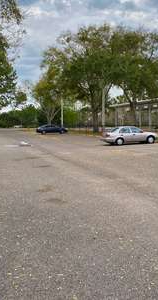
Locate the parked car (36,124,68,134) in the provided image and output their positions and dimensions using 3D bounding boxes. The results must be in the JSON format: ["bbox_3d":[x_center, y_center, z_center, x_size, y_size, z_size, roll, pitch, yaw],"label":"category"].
[{"bbox_3d":[-4.202,-3.209,45.767,4.750,1.440,1.820,-2,5,-16],"label":"parked car"}]

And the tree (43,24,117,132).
[{"bbox_3d":[0.524,-11.529,48.773,12.200,17.120,12.000,-2,5,-16],"label":"tree"}]

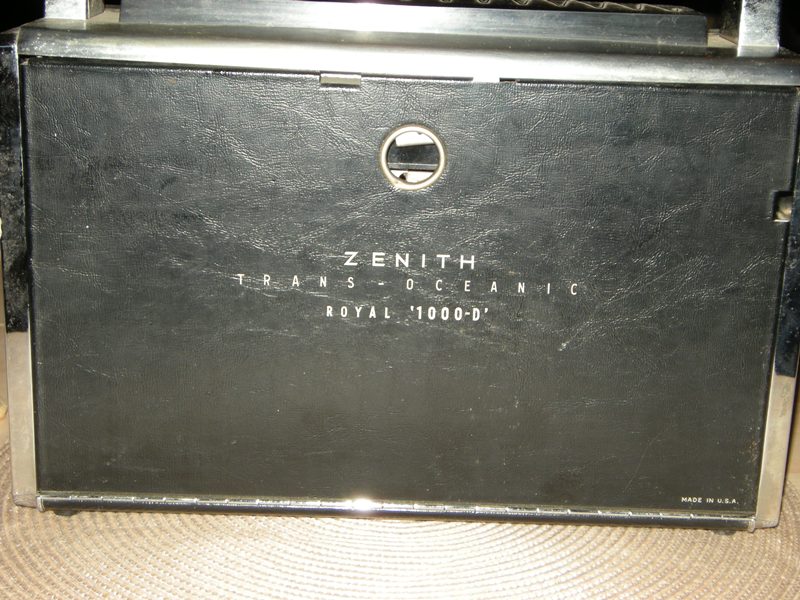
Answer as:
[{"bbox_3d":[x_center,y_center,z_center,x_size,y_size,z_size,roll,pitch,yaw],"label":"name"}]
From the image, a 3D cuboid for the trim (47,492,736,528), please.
[{"bbox_3d":[-0.001,0.088,0.579,0.295,0.006,0.006,2,14,0],"label":"trim"}]

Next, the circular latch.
[{"bbox_3d":[0.005,-0.055,0.545,0.025,0.026,0.006,2,14,0],"label":"circular latch"}]

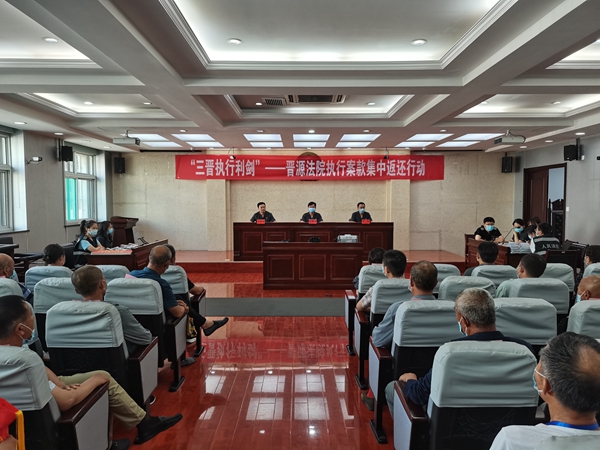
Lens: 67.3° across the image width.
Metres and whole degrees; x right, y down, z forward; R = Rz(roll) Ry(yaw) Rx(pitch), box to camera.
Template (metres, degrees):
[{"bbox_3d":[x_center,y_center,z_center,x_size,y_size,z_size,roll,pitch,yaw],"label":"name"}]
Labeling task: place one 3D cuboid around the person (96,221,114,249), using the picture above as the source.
[{"bbox_3d":[-3.280,0.536,7.891,0.750,1.210,0.450,0,3,3],"label":"person"}]

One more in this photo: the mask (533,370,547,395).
[{"bbox_3d":[0.861,0.531,1.530,0.140,0.100,0.080,-1,3,-10],"label":"mask"}]

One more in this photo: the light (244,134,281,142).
[{"bbox_3d":[-0.885,-2.151,11.036,0.855,0.060,1.020,0,2,0],"label":"light"}]

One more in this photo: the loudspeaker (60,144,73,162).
[{"bbox_3d":[-5.236,-1.603,10.161,0.240,0.360,0.240,-1,11,-31],"label":"loudspeaker"}]

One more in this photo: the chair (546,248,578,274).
[{"bbox_3d":[3.460,0.771,6.151,0.490,0.930,0.540,0,3,-6],"label":"chair"}]

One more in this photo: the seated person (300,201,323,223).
[{"bbox_3d":[0.308,0.091,11.281,0.550,1.320,0.750,0,2,0],"label":"seated person"}]

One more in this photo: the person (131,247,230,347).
[{"bbox_3d":[-1.120,0.755,4.147,0.720,1.180,0.850,1,3,10],"label":"person"}]

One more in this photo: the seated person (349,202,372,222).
[{"bbox_3d":[1.460,0.105,10.872,0.580,1.310,0.720,0,3,0],"label":"seated person"}]

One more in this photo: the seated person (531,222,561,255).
[{"bbox_3d":[3.840,0.572,7.142,0.500,1.220,0.750,-1,3,-15],"label":"seated person"}]

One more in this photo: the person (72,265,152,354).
[{"bbox_3d":[-1.330,0.797,3.378,0.600,1.180,0.800,0,3,4],"label":"person"}]

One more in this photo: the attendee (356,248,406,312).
[{"bbox_3d":[0.840,0.786,4.248,0.580,1.200,0.820,0,2,-3],"label":"attendee"}]

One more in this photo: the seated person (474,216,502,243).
[{"bbox_3d":[3.536,0.524,8.529,0.550,1.334,0.750,1,2,19],"label":"seated person"}]

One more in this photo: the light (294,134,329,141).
[{"bbox_3d":[0.277,-2.151,11.036,0.855,0.060,1.020,0,2,0],"label":"light"}]

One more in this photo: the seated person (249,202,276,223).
[{"bbox_3d":[-0.870,0.105,10.872,0.600,1.310,0.720,0,3,0],"label":"seated person"}]

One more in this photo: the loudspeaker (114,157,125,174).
[{"bbox_3d":[-5.126,-1.695,12.842,0.280,0.430,0.270,-1,8,-14],"label":"loudspeaker"}]

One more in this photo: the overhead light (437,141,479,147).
[{"bbox_3d":[4.292,-2.201,12.252,0.855,0.060,1.020,0,2,0],"label":"overhead light"}]

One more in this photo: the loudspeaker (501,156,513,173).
[{"bbox_3d":[5.493,-1.583,11.931,0.270,0.420,0.260,1,11,15],"label":"loudspeaker"}]

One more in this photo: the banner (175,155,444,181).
[{"bbox_3d":[0.294,-1.643,12.970,7.756,0.711,0.050,0,2,0],"label":"banner"}]

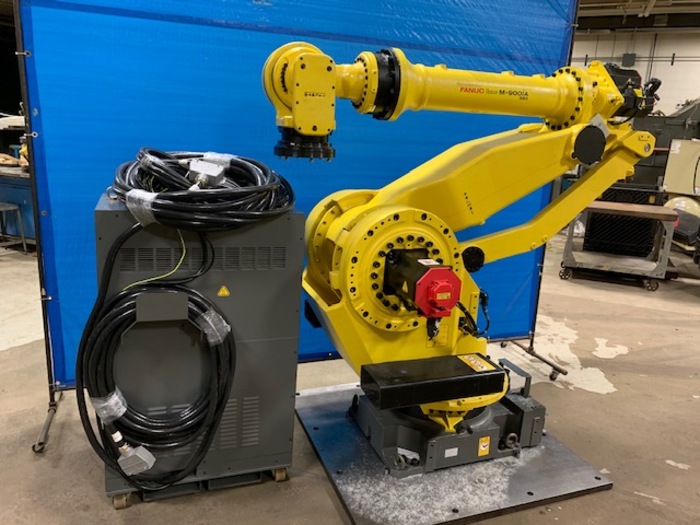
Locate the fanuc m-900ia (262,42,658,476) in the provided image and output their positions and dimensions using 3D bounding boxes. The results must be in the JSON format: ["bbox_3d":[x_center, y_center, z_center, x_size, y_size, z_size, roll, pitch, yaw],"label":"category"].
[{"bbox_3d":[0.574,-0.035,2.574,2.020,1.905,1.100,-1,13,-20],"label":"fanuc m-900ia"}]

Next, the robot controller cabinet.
[{"bbox_3d":[-0.659,0.339,2.316,0.740,1.198,0.560,-1,13,-20],"label":"robot controller cabinet"}]

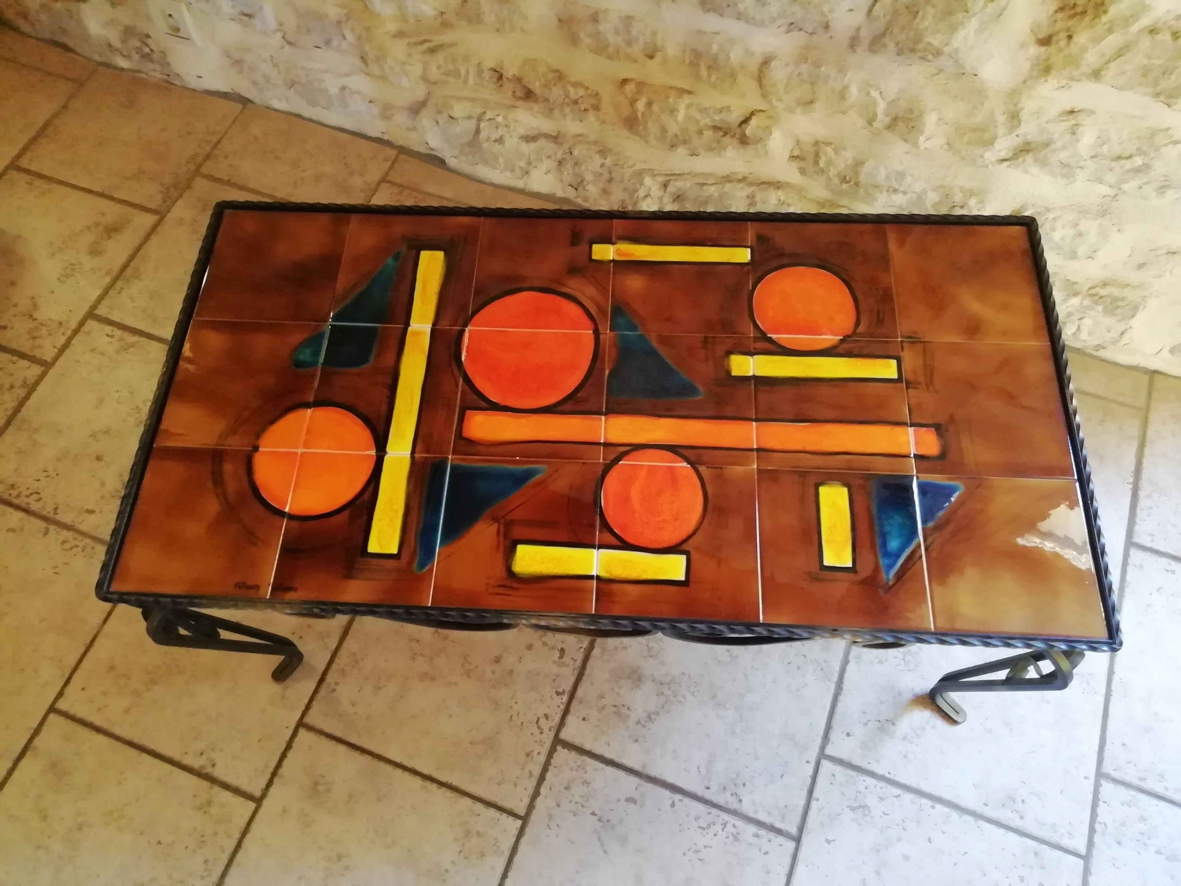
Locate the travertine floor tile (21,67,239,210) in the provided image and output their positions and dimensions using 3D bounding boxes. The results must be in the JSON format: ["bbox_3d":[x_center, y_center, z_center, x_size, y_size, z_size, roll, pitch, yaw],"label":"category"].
[{"bbox_3d":[-0.889,-0.594,1.723,0.332,0.010,0.285,19,66,11],"label":"travertine floor tile"}]

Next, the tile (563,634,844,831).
[{"bbox_3d":[0.174,0.315,1.247,0.332,0.010,0.334,19,66,11],"label":"tile"}]

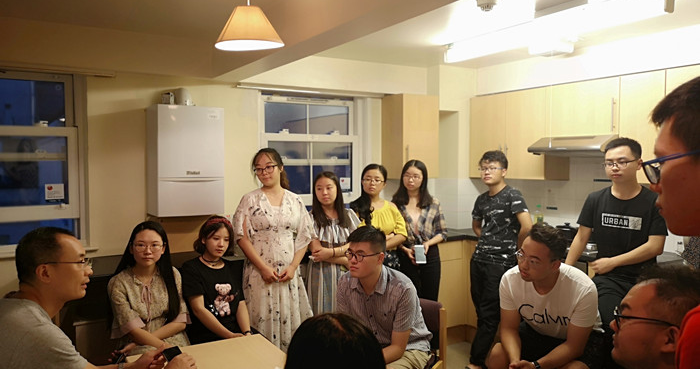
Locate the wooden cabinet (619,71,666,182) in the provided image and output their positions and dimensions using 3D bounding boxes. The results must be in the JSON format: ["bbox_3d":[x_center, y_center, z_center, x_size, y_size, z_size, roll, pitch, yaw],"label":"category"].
[{"bbox_3d":[2.009,-0.368,3.604,0.300,0.720,0.306,-1,2,-30],"label":"wooden cabinet"}]

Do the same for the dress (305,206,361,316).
[{"bbox_3d":[-0.113,0.606,3.526,0.430,0.920,0.320,0,2,6],"label":"dress"}]

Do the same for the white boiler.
[{"bbox_3d":[-1.134,-0.158,3.769,0.434,0.724,0.361,-1,3,-30],"label":"white boiler"}]

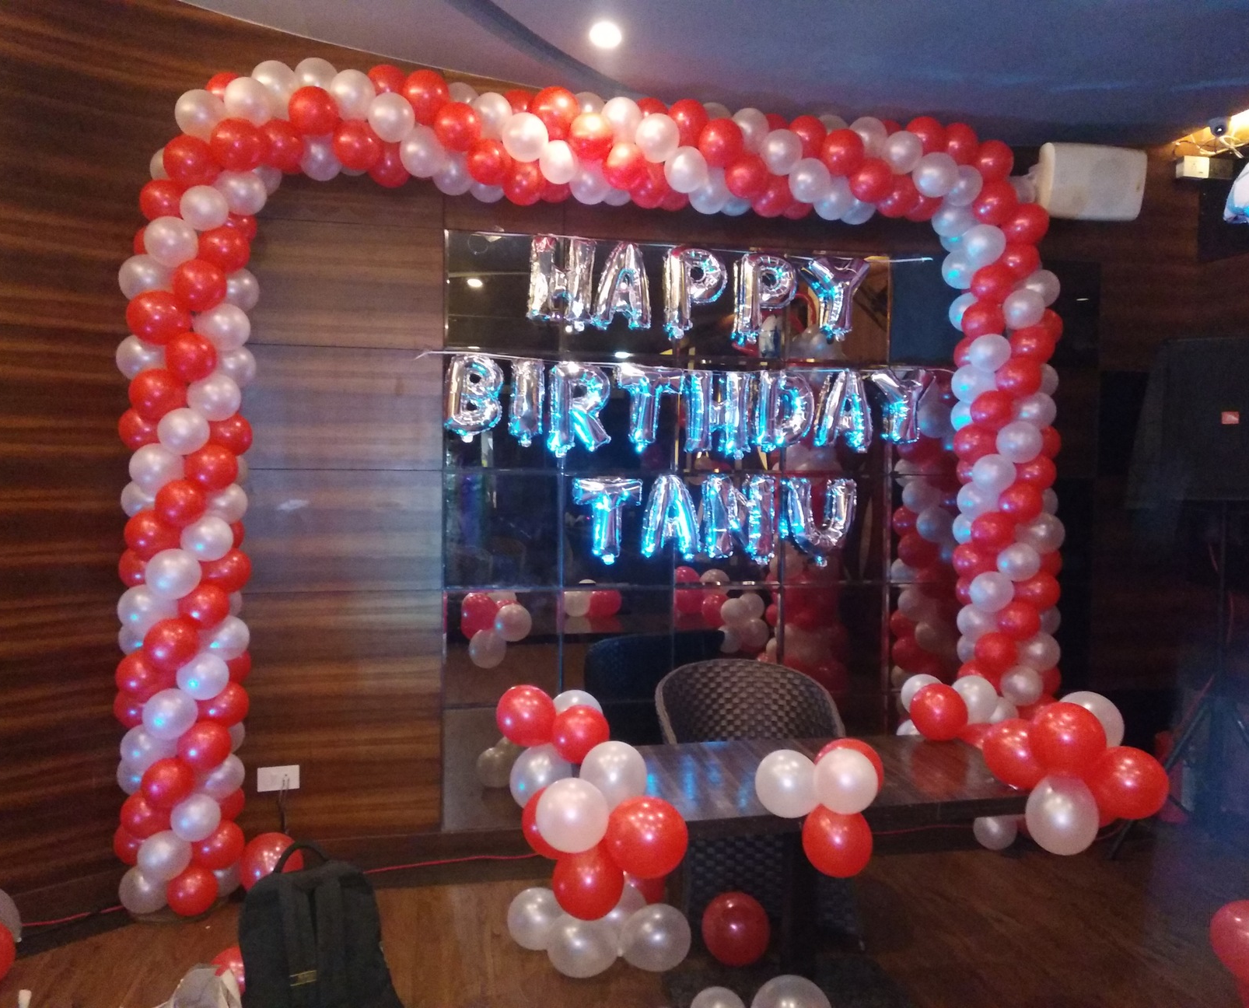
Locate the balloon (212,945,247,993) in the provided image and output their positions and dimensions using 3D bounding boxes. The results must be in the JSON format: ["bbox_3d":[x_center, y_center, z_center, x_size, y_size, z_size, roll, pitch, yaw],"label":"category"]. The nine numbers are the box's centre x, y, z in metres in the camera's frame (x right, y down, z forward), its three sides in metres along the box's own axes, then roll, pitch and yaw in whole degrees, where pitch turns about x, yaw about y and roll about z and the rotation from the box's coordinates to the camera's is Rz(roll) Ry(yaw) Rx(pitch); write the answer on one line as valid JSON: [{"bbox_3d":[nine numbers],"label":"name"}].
[{"bbox_3d":[-1.104,1.371,2.920,0.178,0.178,0.178,0,1,-11],"label":"balloon"}]

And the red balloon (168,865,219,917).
[{"bbox_3d":[-1.441,1.293,3.370,0.172,0.172,0.175,0,0,-12],"label":"red balloon"}]

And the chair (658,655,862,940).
[{"bbox_3d":[0.436,0.994,3.402,0.610,0.860,0.560,0,0,-9],"label":"chair"}]

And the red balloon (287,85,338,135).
[{"bbox_3d":[-1.000,-1.265,3.248,0.162,0.162,0.162,0,1,-11],"label":"red balloon"}]

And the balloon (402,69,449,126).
[{"bbox_3d":[-0.659,-1.349,3.346,0.160,0.165,0.160,0,0,-12],"label":"balloon"}]

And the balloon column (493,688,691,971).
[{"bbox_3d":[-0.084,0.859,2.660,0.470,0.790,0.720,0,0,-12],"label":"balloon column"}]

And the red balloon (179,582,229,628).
[{"bbox_3d":[-1.379,0.332,3.310,0.150,0.150,0.160,0,2,-11],"label":"red balloon"}]

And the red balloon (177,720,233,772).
[{"bbox_3d":[-1.386,0.799,3.340,0.165,0.165,0.170,0,2,-11],"label":"red balloon"}]

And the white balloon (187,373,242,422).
[{"bbox_3d":[-1.353,-0.353,3.330,0.180,0.166,0.177,0,0,-12],"label":"white balloon"}]

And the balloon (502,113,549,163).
[{"bbox_3d":[-0.345,-1.277,3.513,0.168,0.172,0.180,0,1,-11],"label":"balloon"}]

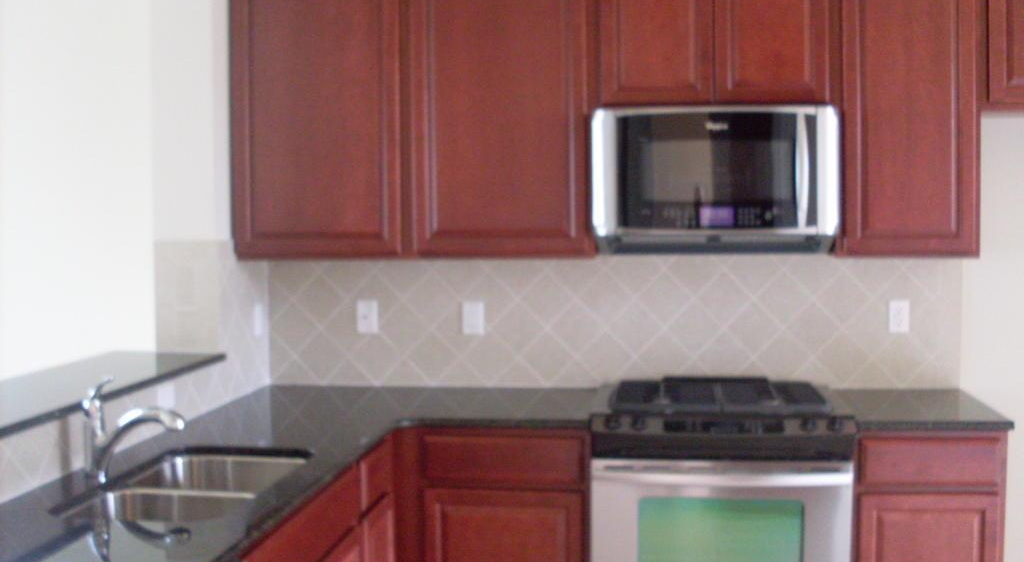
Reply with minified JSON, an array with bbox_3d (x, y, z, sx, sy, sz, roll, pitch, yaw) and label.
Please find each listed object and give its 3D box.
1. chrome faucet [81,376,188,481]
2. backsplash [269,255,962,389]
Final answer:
[{"bbox_3d":[-0.866,0.343,2.576,0.247,0.241,0.060,0,3,7],"label":"chrome faucet"},{"bbox_3d":[0.320,0.148,3.938,2.427,0.468,0.015,0,3,7],"label":"backsplash"}]

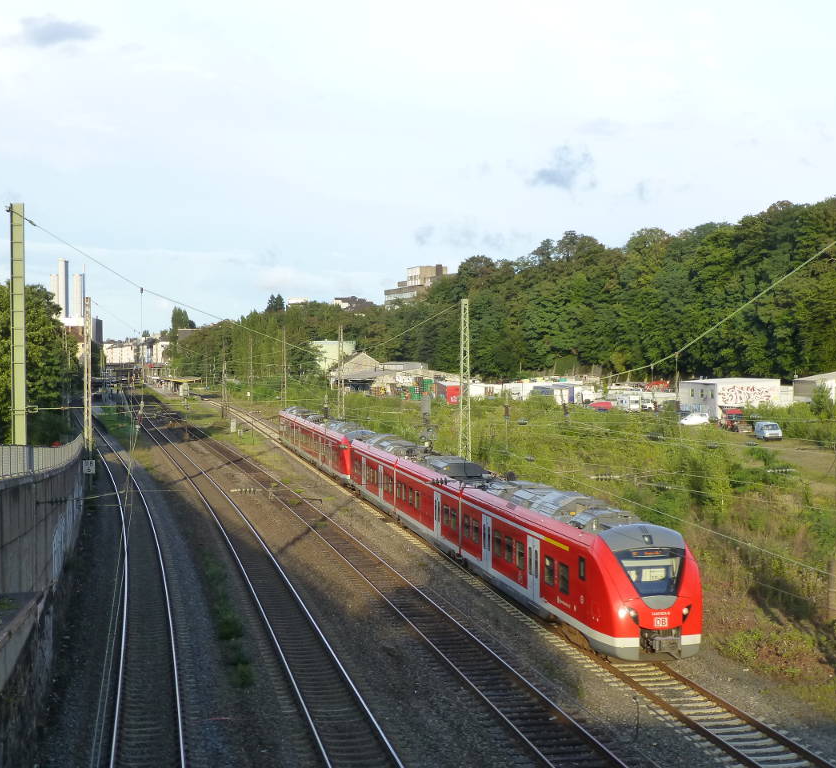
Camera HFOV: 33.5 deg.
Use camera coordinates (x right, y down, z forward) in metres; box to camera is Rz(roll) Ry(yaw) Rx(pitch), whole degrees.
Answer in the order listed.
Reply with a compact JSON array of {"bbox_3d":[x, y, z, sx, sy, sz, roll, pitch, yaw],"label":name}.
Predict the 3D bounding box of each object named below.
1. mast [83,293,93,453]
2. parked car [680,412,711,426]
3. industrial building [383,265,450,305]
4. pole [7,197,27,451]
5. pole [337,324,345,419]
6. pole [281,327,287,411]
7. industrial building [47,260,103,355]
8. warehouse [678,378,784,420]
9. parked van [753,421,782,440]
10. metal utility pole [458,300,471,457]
[{"bbox_3d":[-20.750,0.800,87.500,0.600,12.500,0.600,0,1,-12],"label":"mast"},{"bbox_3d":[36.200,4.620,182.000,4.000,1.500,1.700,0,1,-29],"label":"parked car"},{"bbox_3d":[0.000,-34.200,490.000,18.000,15.000,28.000,0,1,-18],"label":"industrial building"},{"bbox_3d":[-10.580,-1.100,36.800,0.400,7.350,0.400,0,1,-10],"label":"pole"},{"bbox_3d":[-8.280,0.140,150.000,0.700,13.000,0.700,0,1,-12],"label":"pole"},{"bbox_3d":[-20.560,-1.500,213.000,0.650,14.300,0.650,0,1,-12],"label":"pole"},{"bbox_3d":[-173.000,-31.500,700.000,30.000,63.000,30.000,0,1,-14],"label":"industrial building"},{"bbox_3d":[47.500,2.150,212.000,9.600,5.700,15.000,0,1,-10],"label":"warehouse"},{"bbox_3d":[37.650,5.050,149.500,1.800,1.930,4.600,0,1,-2],"label":"parked van"},{"bbox_3d":[3.060,1.060,90.000,0.780,13.000,0.780,0,1,-12],"label":"metal utility pole"}]

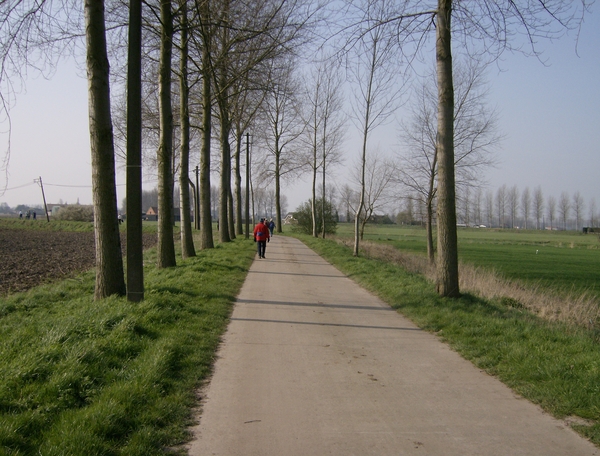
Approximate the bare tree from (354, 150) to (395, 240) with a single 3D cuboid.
[{"bbox_3d":[6.297,-2.747,53.000,3.500,7.600,3.400,0,1,-3],"label":"bare tree"}]

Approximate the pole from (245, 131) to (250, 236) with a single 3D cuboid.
[{"bbox_3d":[-4.004,-3.223,48.000,0.520,8.100,0.300,0,1,-3],"label":"pole"}]

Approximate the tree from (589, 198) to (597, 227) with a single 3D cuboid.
[{"bbox_3d":[149.282,-7.400,320.000,4.200,15.600,4.200,0,1,-3],"label":"tree"}]

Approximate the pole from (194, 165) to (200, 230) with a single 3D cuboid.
[{"bbox_3d":[-12.261,-3.648,75.000,0.700,7.900,0.300,0,1,-9],"label":"pole"}]

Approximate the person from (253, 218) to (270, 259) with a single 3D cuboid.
[{"bbox_3d":[-1.594,0.453,26.300,0.640,1.690,0.450,0,1,-3],"label":"person"}]

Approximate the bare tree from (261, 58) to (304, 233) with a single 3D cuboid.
[{"bbox_3d":[-1.926,-9.079,69.000,5.000,19.100,5.000,0,1,-3],"label":"bare tree"}]

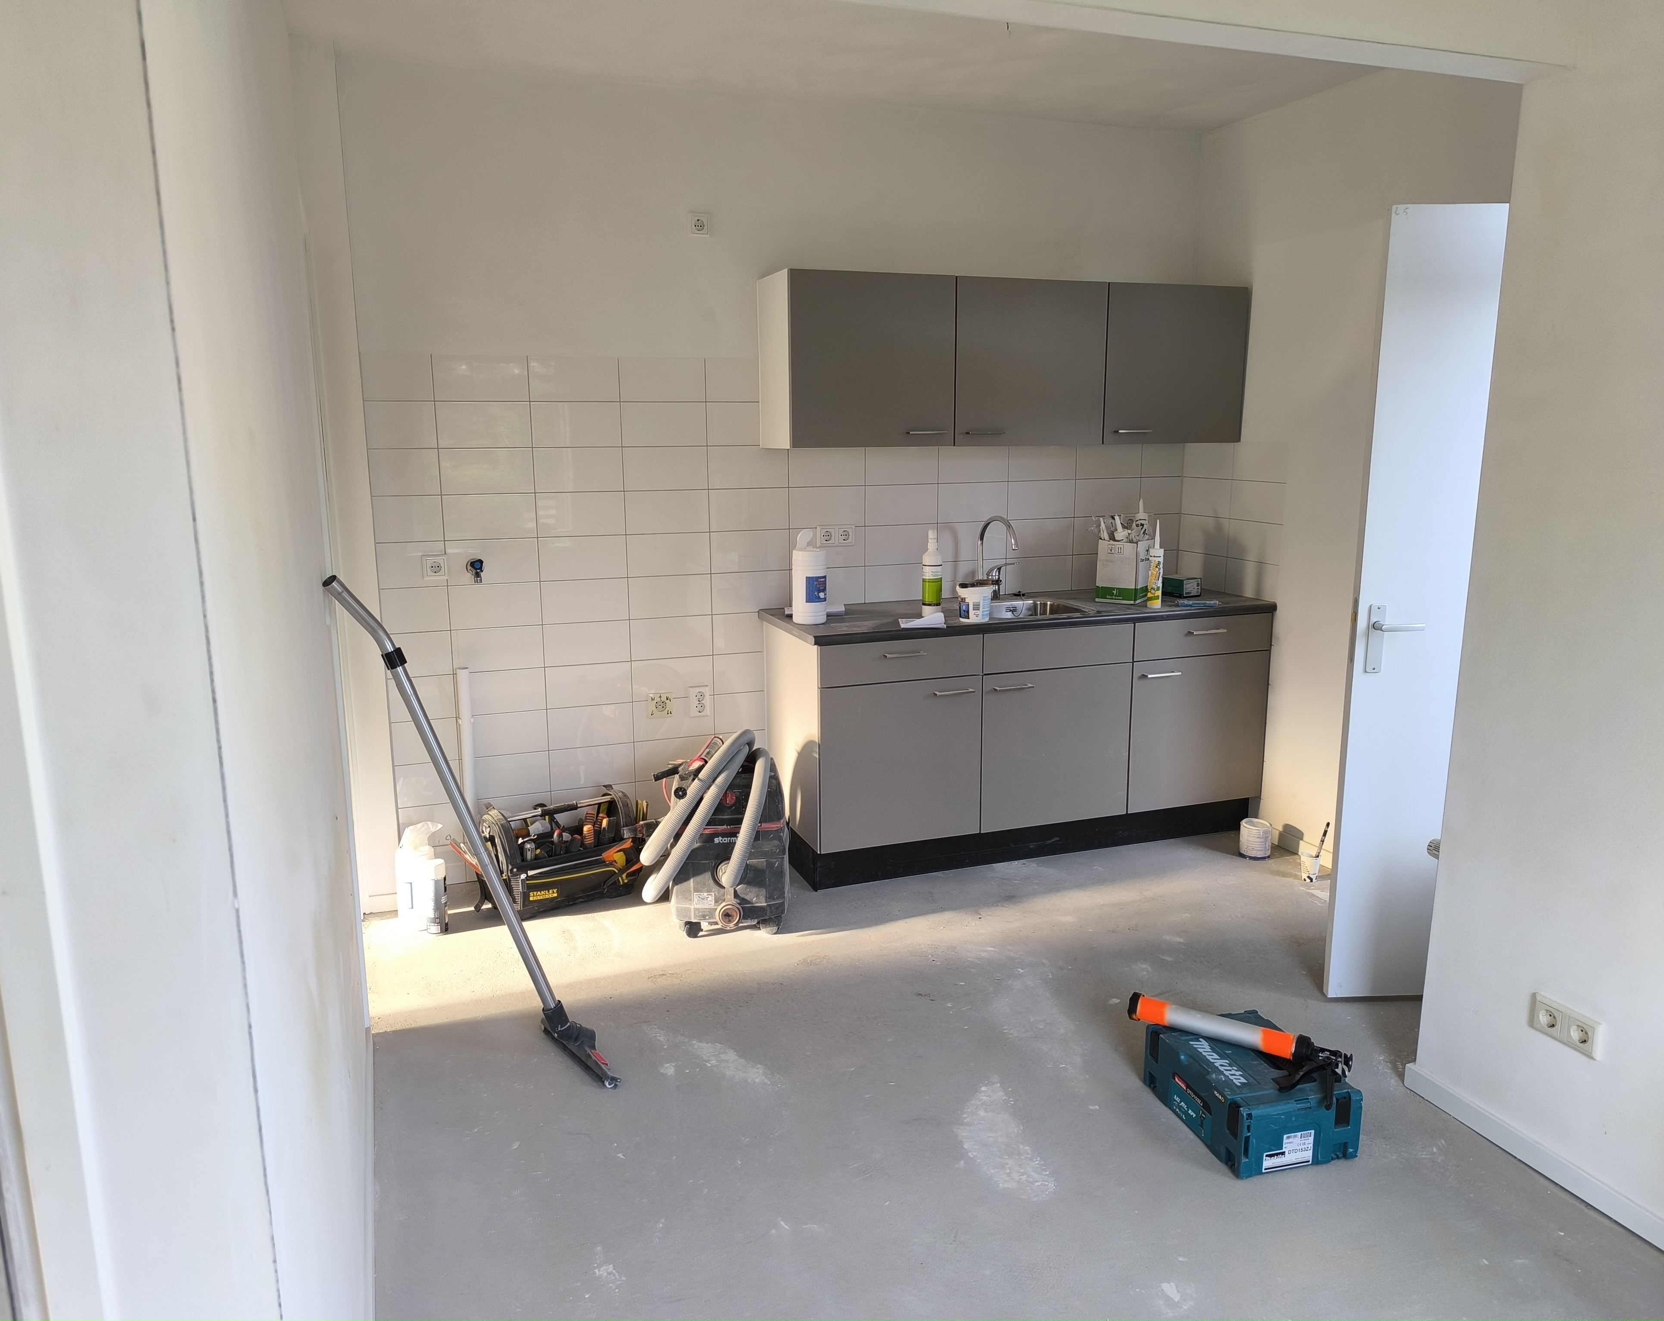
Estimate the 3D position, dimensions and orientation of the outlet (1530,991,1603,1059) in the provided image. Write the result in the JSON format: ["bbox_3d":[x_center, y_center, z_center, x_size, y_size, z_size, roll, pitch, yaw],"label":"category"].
[{"bbox_3d":[1.495,0.749,2.394,0.014,0.081,0.153,-4,12,-20],"label":"outlet"}]

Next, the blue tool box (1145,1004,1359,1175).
[{"bbox_3d":[0.949,0.974,2.690,0.295,0.157,0.395,-3,12,-15],"label":"blue tool box"}]

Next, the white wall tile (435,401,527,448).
[{"bbox_3d":[-1.140,-0.771,3.844,0.297,0.147,0.010,-4,12,-20],"label":"white wall tile"}]

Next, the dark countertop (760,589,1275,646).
[{"bbox_3d":[0.702,-0.184,4.351,1.842,0.032,0.615,-5,13,-20],"label":"dark countertop"}]

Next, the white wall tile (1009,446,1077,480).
[{"bbox_3d":[0.826,-0.779,4.599,0.298,0.148,0.010,-4,12,-20],"label":"white wall tile"}]

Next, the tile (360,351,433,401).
[{"bbox_3d":[-1.387,-0.906,3.750,0.210,0.149,0.010,-4,12,-20],"label":"tile"}]

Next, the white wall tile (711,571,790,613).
[{"bbox_3d":[-0.295,-0.251,4.290,0.299,0.149,0.010,-4,12,-20],"label":"white wall tile"}]

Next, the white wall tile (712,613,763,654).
[{"bbox_3d":[-0.293,-0.104,4.305,0.298,0.148,0.010,-5,12,-20],"label":"white wall tile"}]

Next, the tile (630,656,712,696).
[{"bbox_3d":[-0.576,0.066,4.245,0.299,0.149,0.010,-4,12,-20],"label":"tile"}]

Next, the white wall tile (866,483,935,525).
[{"bbox_3d":[0.266,-0.589,4.422,0.298,0.148,0.010,-5,12,-20],"label":"white wall tile"}]

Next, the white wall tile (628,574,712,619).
[{"bbox_3d":[-0.582,-0.232,4.201,0.299,0.148,0.010,-5,13,-20],"label":"white wall tile"}]

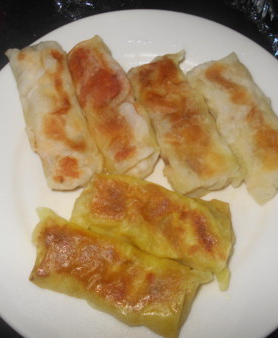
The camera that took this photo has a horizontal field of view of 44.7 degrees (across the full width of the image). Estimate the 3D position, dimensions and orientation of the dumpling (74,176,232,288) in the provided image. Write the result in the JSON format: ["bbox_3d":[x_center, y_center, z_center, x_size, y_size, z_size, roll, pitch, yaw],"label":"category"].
[{"bbox_3d":[0.011,0.034,0.232,0.108,0.028,0.045,19,72,7],"label":"dumpling"}]

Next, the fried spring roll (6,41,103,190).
[{"bbox_3d":[-0.060,-0.039,0.248,0.039,0.025,0.104,-19,78,-6],"label":"fried spring roll"}]

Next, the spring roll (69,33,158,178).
[{"bbox_3d":[-0.021,-0.044,0.251,0.036,0.025,0.102,-23,78,-7],"label":"spring roll"}]

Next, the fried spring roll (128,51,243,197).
[{"bbox_3d":[0.032,-0.033,0.251,0.047,0.028,0.110,-22,76,-7],"label":"fried spring roll"}]

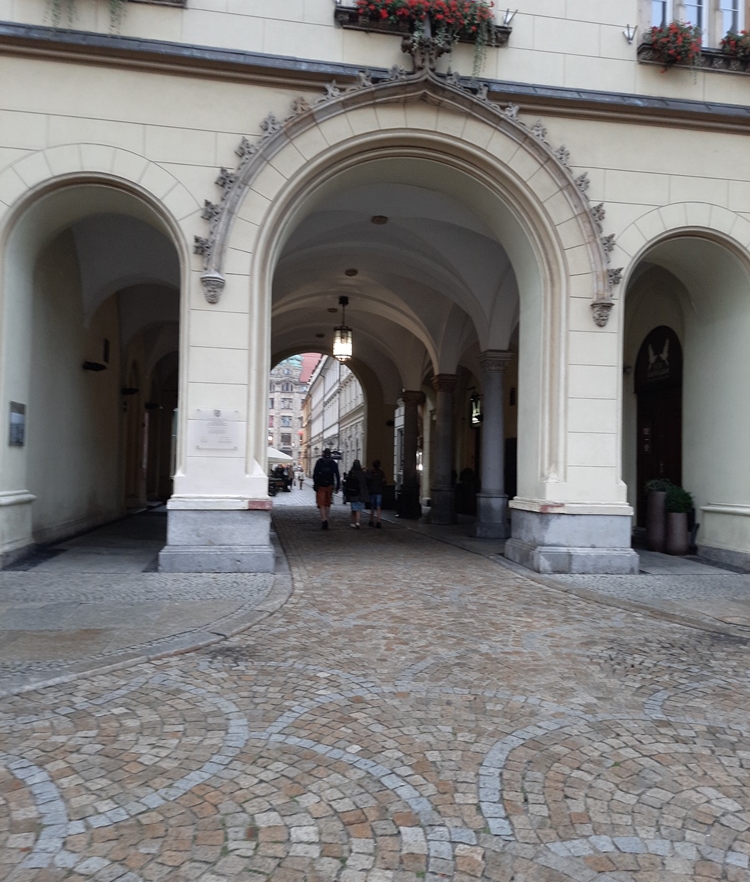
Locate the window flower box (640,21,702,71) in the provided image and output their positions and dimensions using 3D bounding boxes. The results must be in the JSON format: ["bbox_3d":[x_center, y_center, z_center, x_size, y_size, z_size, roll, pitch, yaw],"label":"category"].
[{"bbox_3d":[4.435,-5.847,10.302,0.850,0.640,0.480,2,-1,-9],"label":"window flower box"}]

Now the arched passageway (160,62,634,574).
[{"bbox_3d":[0.423,-1.701,10.498,6.600,7.100,1.900,2,-1,-9],"label":"arched passageway"}]

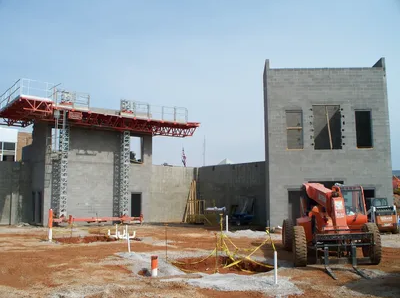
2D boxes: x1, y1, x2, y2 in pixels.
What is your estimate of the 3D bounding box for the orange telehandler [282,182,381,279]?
[{"bbox_3d":[4.402,2.494,14.516,2.460,2.600,7.000,-1,-6,6],"label":"orange telehandler"}]

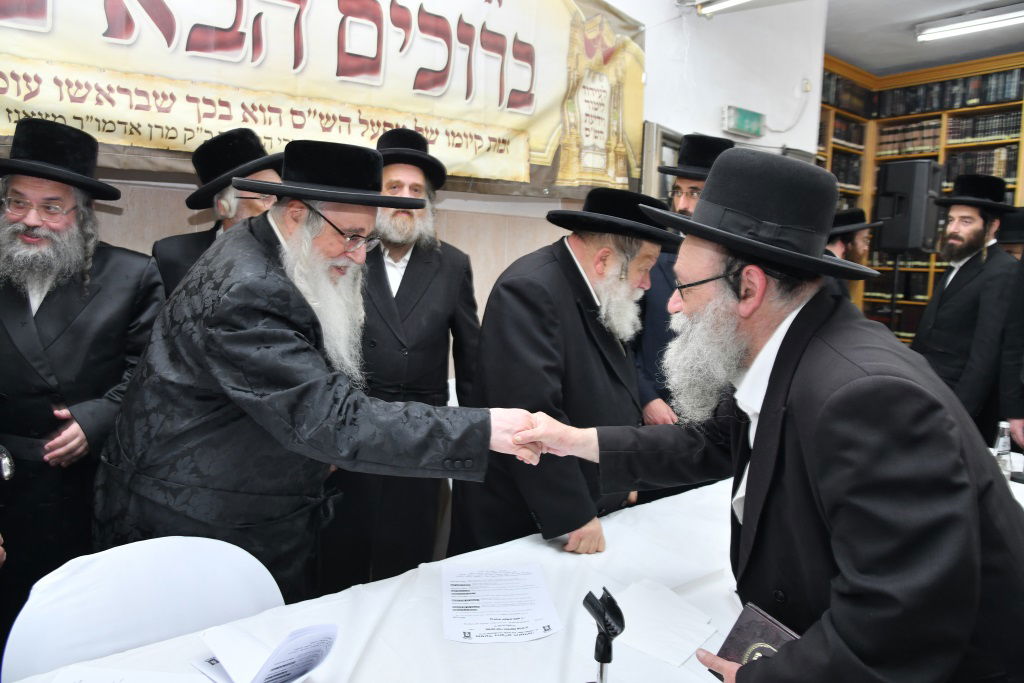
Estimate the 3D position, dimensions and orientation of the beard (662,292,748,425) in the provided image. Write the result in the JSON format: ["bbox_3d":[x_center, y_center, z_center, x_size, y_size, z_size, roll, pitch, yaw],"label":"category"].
[{"bbox_3d":[0.282,0.022,1.000,0.120,0.195,0.135,5,8,22],"label":"beard"}]

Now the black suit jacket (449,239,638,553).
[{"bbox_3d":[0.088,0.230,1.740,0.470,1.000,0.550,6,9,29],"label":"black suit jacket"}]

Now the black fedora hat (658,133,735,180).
[{"bbox_3d":[0.656,-0.611,2.280,0.315,0.130,0.355,10,5,41],"label":"black fedora hat"}]

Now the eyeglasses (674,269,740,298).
[{"bbox_3d":[0.321,-0.087,1.040,0.138,0.041,0.140,-12,4,15],"label":"eyeglasses"}]

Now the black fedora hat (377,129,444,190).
[{"bbox_3d":[-0.358,-0.600,2.240,0.300,0.135,0.345,-1,-5,-12],"label":"black fedora hat"}]

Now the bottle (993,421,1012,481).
[{"bbox_3d":[1.478,0.332,2.060,0.061,0.190,0.061,1,7,0],"label":"bottle"}]

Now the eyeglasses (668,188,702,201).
[{"bbox_3d":[0.612,-0.487,2.275,0.140,0.042,0.140,6,9,38],"label":"eyeglasses"}]

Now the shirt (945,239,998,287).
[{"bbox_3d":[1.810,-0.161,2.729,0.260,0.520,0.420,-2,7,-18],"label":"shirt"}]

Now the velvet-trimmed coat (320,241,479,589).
[{"bbox_3d":[-0.382,0.217,2.306,0.560,1.100,0.320,0,7,-5],"label":"velvet-trimmed coat"}]

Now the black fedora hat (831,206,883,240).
[{"bbox_3d":[1.624,-0.589,3.350,0.375,0.125,0.340,-10,1,27],"label":"black fedora hat"}]

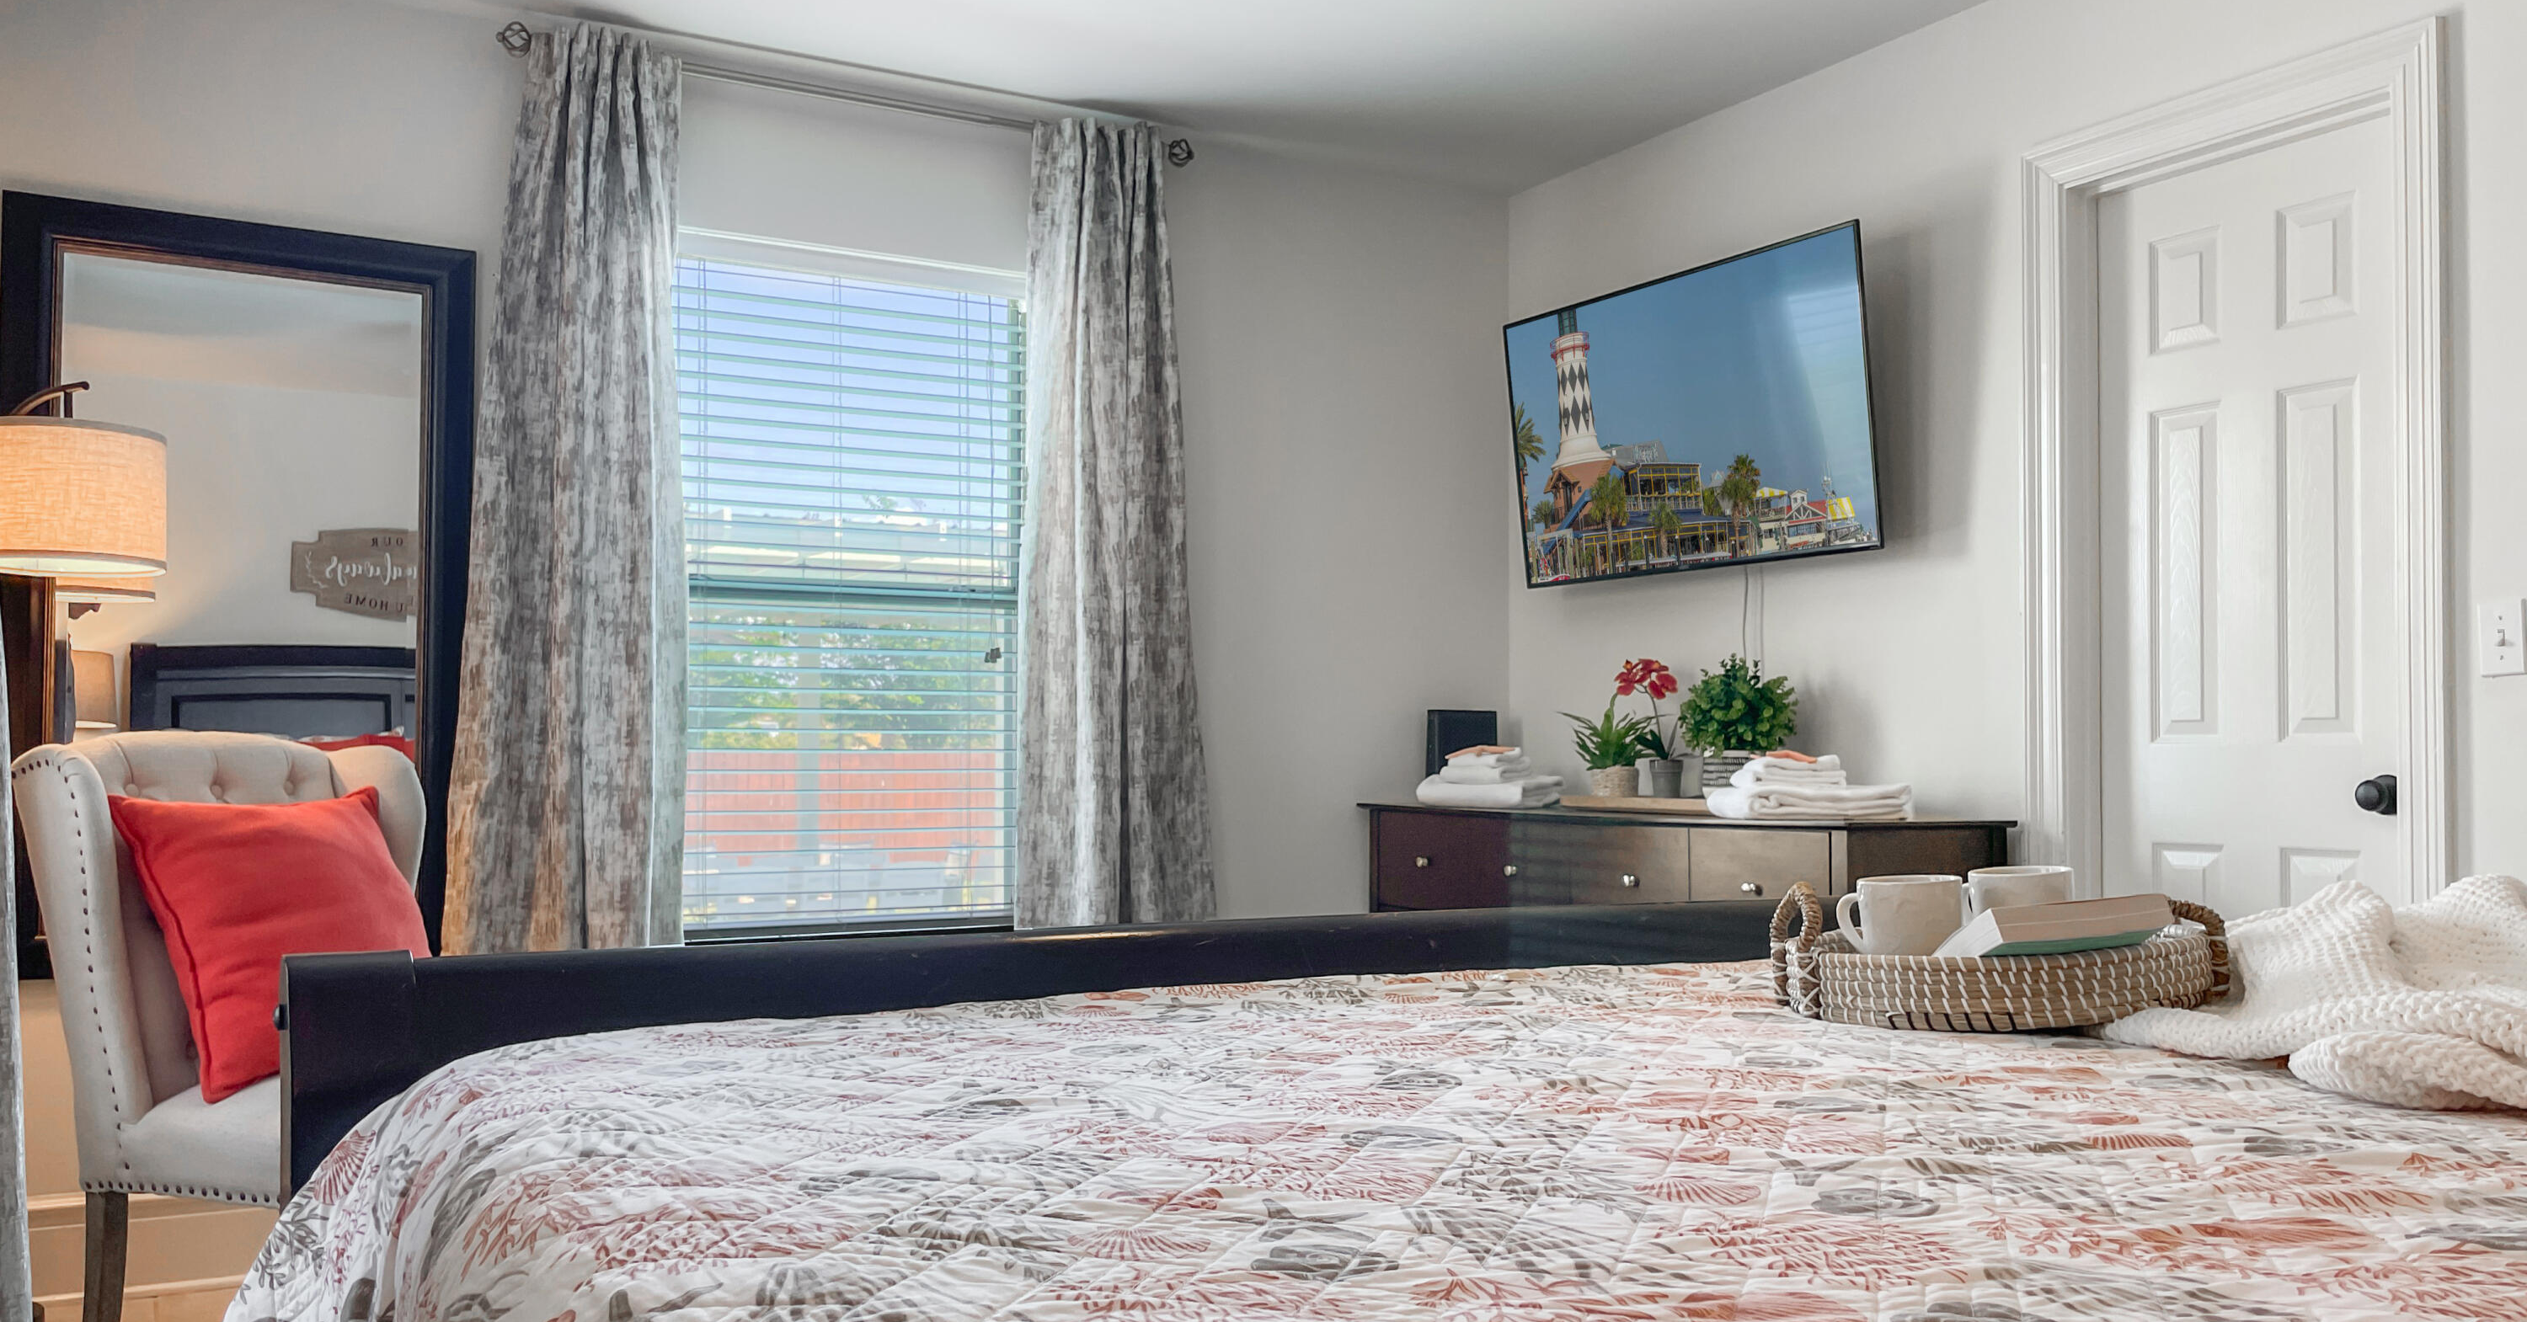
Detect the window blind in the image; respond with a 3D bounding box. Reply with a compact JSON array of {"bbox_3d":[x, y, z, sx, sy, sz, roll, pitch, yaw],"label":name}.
[{"bbox_3d":[-0.930,-0.153,4.160,0.850,1.450,0.060,1,-3,-29],"label":"window blind"}]

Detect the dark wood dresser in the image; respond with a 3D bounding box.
[{"bbox_3d":[0.827,0.765,4.200,0.460,0.860,1.600,1,-3,-29],"label":"dark wood dresser"}]

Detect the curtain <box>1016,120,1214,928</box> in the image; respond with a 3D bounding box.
[{"bbox_3d":[-0.336,-0.036,4.356,0.470,2.360,0.120,1,-3,-29],"label":"curtain"}]

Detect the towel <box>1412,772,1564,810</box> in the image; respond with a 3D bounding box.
[{"bbox_3d":[0.554,0.316,4.570,0.280,0.080,0.220,-2,-3,41],"label":"towel"}]

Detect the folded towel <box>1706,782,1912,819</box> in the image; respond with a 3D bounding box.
[{"bbox_3d":[1.061,0.277,3.701,0.307,0.063,0.267,1,-2,-5],"label":"folded towel"}]

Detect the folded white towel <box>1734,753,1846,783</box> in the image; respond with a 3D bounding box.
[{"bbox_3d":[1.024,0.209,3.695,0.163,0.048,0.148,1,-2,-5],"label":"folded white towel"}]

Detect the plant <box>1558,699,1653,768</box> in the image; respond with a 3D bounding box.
[{"bbox_3d":[0.780,0.167,4.334,0.188,0.163,0.188,1,-2,0],"label":"plant"}]

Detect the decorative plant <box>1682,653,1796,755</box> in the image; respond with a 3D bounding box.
[{"bbox_3d":[0.982,0.090,3.926,0.228,0.208,0.228,1,-2,0],"label":"decorative plant"}]

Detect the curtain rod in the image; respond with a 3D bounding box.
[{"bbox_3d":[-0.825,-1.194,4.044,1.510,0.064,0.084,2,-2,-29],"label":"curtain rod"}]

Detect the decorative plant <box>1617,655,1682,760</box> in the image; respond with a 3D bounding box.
[{"bbox_3d":[0.851,0.103,4.207,0.124,0.223,0.139,2,-2,-29],"label":"decorative plant"}]

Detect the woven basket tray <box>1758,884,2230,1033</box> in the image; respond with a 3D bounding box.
[{"bbox_3d":[0.645,0.250,1.670,0.420,0.110,0.320,1,-2,-18],"label":"woven basket tray"}]

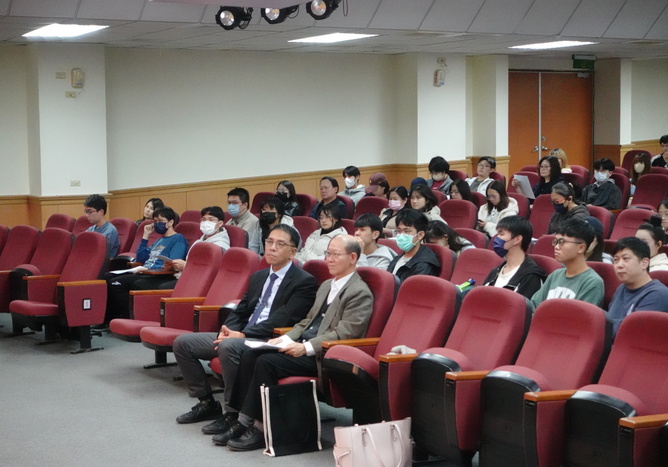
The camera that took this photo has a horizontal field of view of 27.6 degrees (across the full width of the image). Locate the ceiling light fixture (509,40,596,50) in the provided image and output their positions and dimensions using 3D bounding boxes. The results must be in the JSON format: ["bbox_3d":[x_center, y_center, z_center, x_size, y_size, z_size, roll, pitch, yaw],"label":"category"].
[{"bbox_3d":[2.629,-2.281,16.301,0.610,0.080,1.200,-3,4,-29],"label":"ceiling light fixture"}]

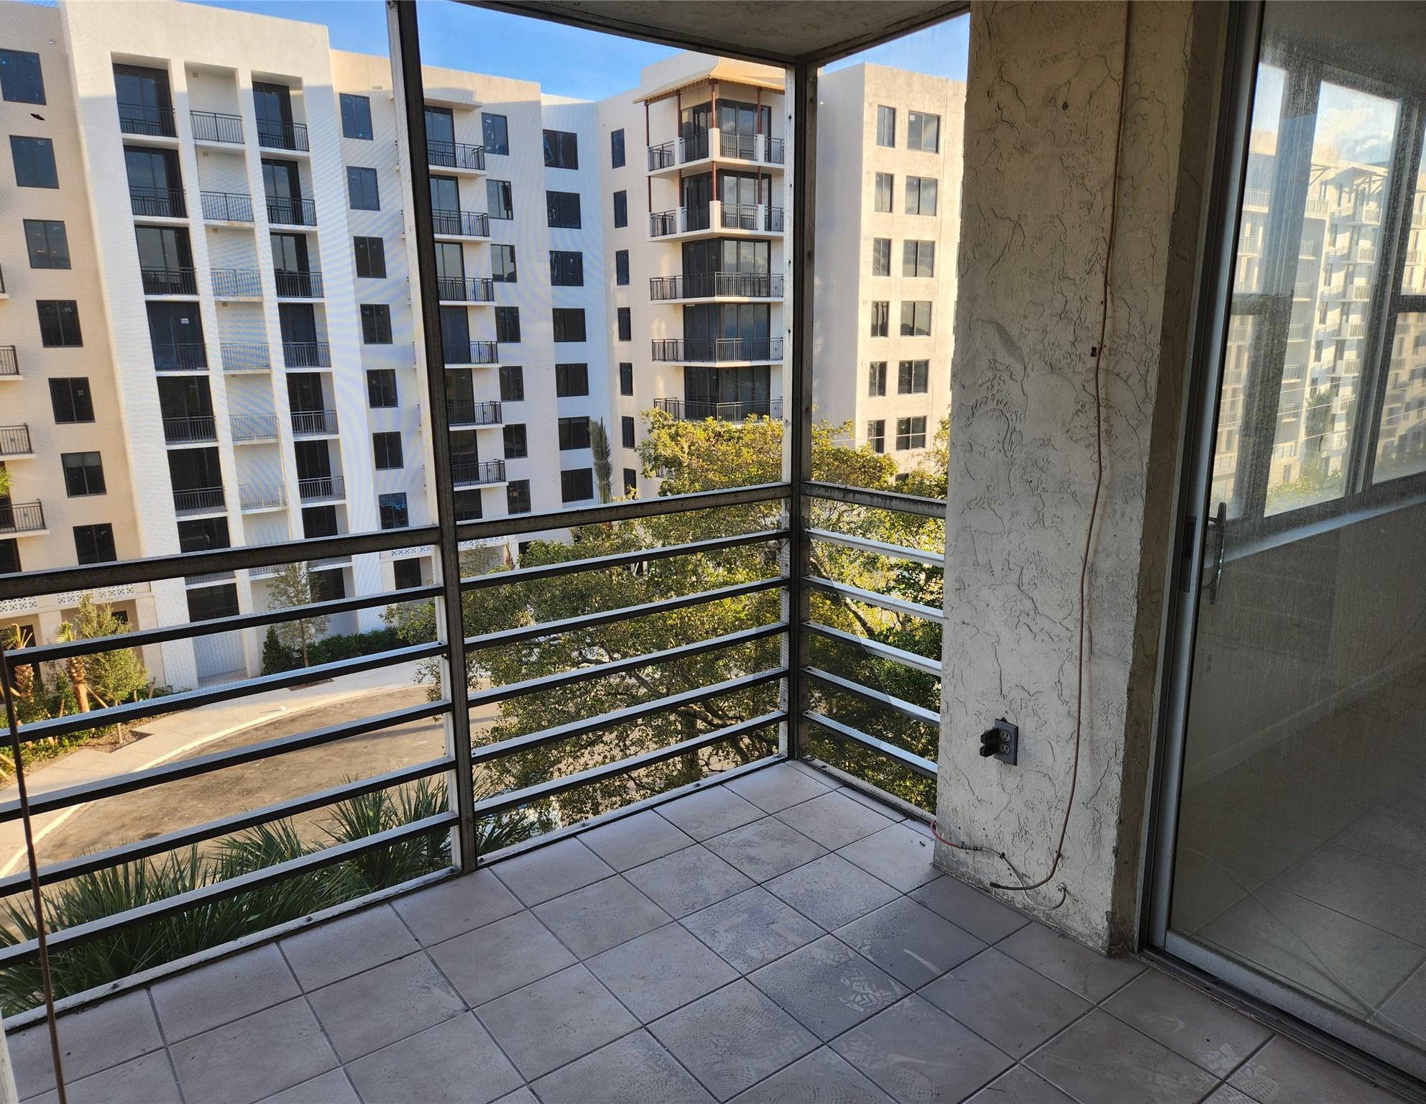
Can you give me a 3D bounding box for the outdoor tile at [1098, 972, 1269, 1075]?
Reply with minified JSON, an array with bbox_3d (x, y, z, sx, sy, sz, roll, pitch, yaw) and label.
[{"bbox_3d":[1.131,1.130,2.352,0.251,0.012,0.303,-9,16,-36],"label":"outdoor tile"}]

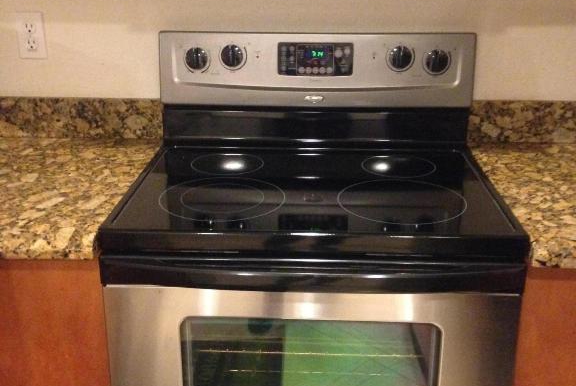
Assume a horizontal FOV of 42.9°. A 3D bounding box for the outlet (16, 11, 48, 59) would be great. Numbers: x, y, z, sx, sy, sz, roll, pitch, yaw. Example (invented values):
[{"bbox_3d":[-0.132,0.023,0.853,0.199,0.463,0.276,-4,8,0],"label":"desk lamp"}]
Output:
[{"bbox_3d":[-0.637,-0.392,1.822,0.071,0.115,0.010,1,19,2],"label":"outlet"}]

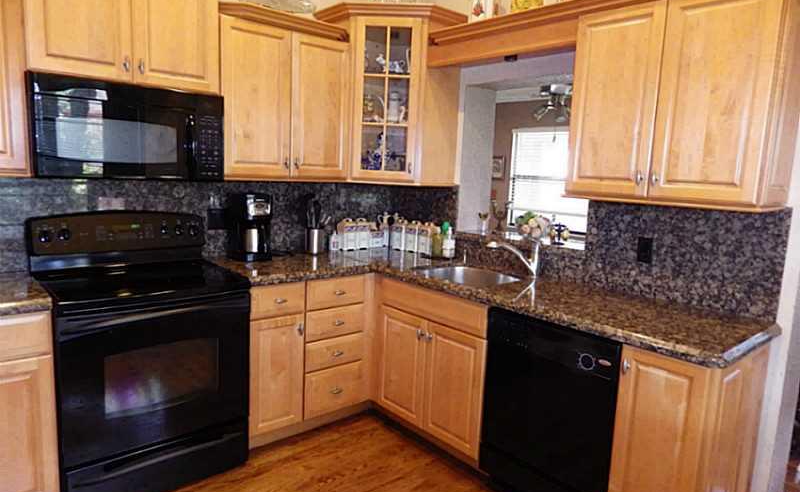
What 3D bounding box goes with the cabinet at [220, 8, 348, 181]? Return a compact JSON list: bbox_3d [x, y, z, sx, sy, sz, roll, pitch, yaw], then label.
[{"bbox_3d":[-0.678,-0.782,2.842,0.760,0.824,0.380,-5,11,-41],"label":"cabinet"}]

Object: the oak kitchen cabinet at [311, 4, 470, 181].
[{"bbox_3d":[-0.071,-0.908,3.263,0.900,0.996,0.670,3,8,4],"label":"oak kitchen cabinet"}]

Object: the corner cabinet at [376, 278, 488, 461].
[{"bbox_3d":[0.360,0.562,2.793,0.615,0.747,0.762,-5,11,-41],"label":"corner cabinet"}]

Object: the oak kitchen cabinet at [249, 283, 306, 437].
[{"bbox_3d":[-0.808,0.521,2.776,0.300,0.747,0.615,-5,11,-41],"label":"oak kitchen cabinet"}]

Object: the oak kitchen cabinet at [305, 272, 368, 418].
[{"bbox_3d":[-0.536,0.497,3.010,0.420,0.747,0.615,-5,11,-41],"label":"oak kitchen cabinet"}]

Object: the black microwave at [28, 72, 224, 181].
[{"bbox_3d":[-1.260,-0.519,2.373,0.760,0.403,0.390,-5,11,-41],"label":"black microwave"}]

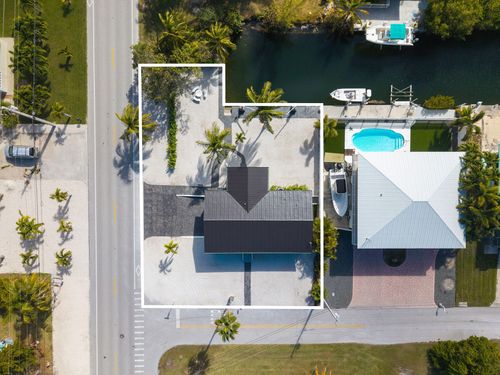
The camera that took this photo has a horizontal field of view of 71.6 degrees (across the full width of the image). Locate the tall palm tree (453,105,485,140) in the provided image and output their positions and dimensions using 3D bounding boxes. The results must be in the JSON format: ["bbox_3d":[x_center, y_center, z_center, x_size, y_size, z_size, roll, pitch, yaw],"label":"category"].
[{"bbox_3d":[32.700,-9.500,53.000,4.700,5.200,4.800,0,90,0],"label":"tall palm tree"}]

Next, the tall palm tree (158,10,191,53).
[{"bbox_3d":[-10.811,-22.737,52.511,5.200,6.800,5.500,0,90,1],"label":"tall palm tree"}]

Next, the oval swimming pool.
[{"bbox_3d":[20.670,-7.430,56.300,8.300,1.500,4.100,0,90,0],"label":"oval swimming pool"}]

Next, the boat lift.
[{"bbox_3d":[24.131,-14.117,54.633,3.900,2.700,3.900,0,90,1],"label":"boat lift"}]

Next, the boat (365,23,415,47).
[{"bbox_3d":[22.039,-23.835,54.239,8.000,2.700,2.800,1,90,1],"label":"boat"}]

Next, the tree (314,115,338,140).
[{"bbox_3d":[11.437,-9.096,53.218,3.500,4.700,3.500,0,90,1],"label":"tree"}]

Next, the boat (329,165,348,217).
[{"bbox_3d":[13.800,0.542,53.711,2.700,2.500,8.000,-5,89,1],"label":"boat"}]

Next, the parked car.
[{"bbox_3d":[-36.200,-5.650,54.700,5.150,1.750,1.970,0,90,0],"label":"parked car"}]

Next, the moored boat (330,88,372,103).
[{"bbox_3d":[16.220,-14.790,55.600,6.600,1.700,2.100,0,90,0],"label":"moored boat"}]

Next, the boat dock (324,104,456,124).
[{"bbox_3d":[22.530,-11.950,55.900,21.200,0.700,2.700,0,90,0],"label":"boat dock"}]

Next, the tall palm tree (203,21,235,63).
[{"bbox_3d":[-4.450,-21.400,52.600,4.900,6.000,5.200,0,90,0],"label":"tall palm tree"}]

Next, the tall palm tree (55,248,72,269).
[{"bbox_3d":[-28.500,10.900,53.850,2.700,3.500,2.800,0,90,0],"label":"tall palm tree"}]

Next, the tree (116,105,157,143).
[{"bbox_3d":[-16.851,-9.299,52.605,6.000,6.500,5.600,0,90,1],"label":"tree"}]

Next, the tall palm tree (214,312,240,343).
[{"bbox_3d":[-2.950,18.000,49.900,3.600,11.500,3.700,0,90,0],"label":"tall palm tree"}]

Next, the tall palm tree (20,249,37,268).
[{"bbox_3d":[-34.246,11.034,54.455,2.700,2.800,2.500,0,90,1],"label":"tall palm tree"}]

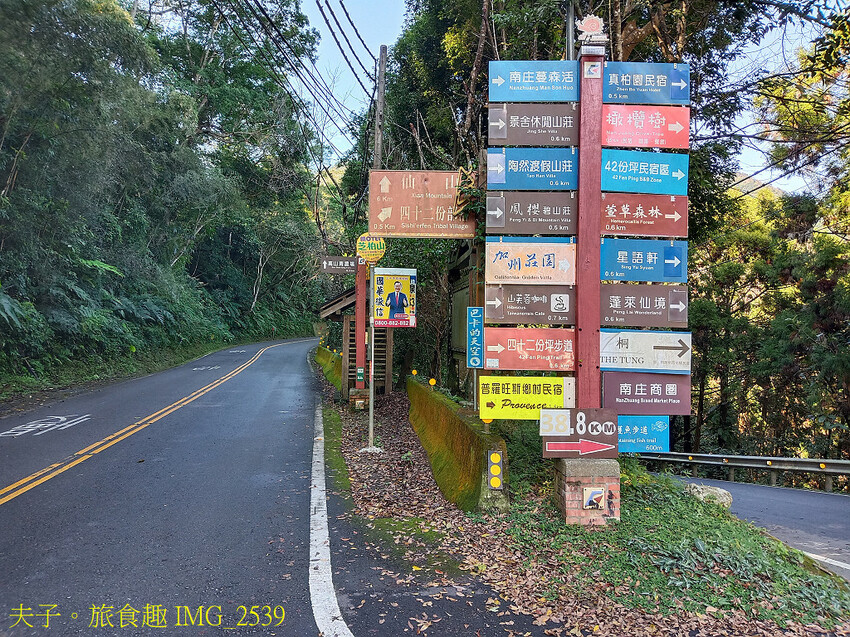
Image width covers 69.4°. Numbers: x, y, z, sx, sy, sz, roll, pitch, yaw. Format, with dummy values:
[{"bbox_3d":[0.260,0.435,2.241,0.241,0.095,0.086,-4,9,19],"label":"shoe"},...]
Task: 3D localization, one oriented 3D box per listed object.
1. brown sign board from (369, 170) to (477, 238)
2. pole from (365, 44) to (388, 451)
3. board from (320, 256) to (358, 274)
[{"bbox_3d":[-0.025,-1.300,7.000,1.220,0.770,0.060,1,0,0],"label":"brown sign board"},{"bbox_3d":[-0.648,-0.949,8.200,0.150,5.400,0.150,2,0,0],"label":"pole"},{"bbox_3d":[-1.720,-1.054,12.200,0.720,0.340,0.050,1,0,1],"label":"board"}]

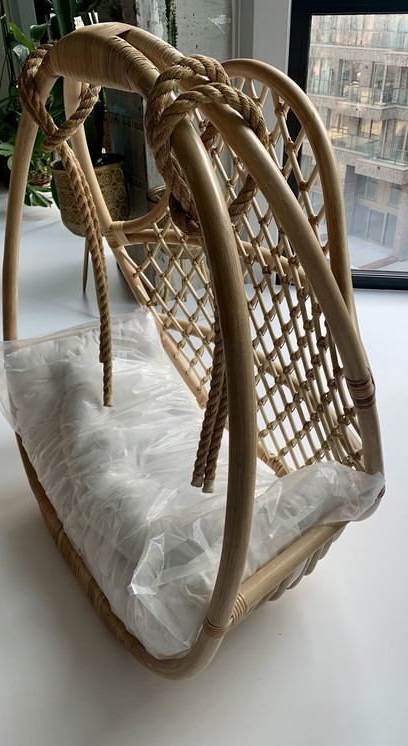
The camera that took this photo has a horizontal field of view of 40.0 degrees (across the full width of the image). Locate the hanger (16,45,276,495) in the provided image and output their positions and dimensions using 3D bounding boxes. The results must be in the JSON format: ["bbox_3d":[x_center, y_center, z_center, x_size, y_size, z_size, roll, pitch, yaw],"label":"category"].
[{"bbox_3d":[-0.126,-0.175,1.075,0.180,0.800,0.600,-22,38,-30],"label":"hanger"}]

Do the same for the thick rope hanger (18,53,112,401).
[{"bbox_3d":[-0.255,-0.264,1.221,0.170,0.800,0.170,-22,38,-30],"label":"thick rope hanger"}]

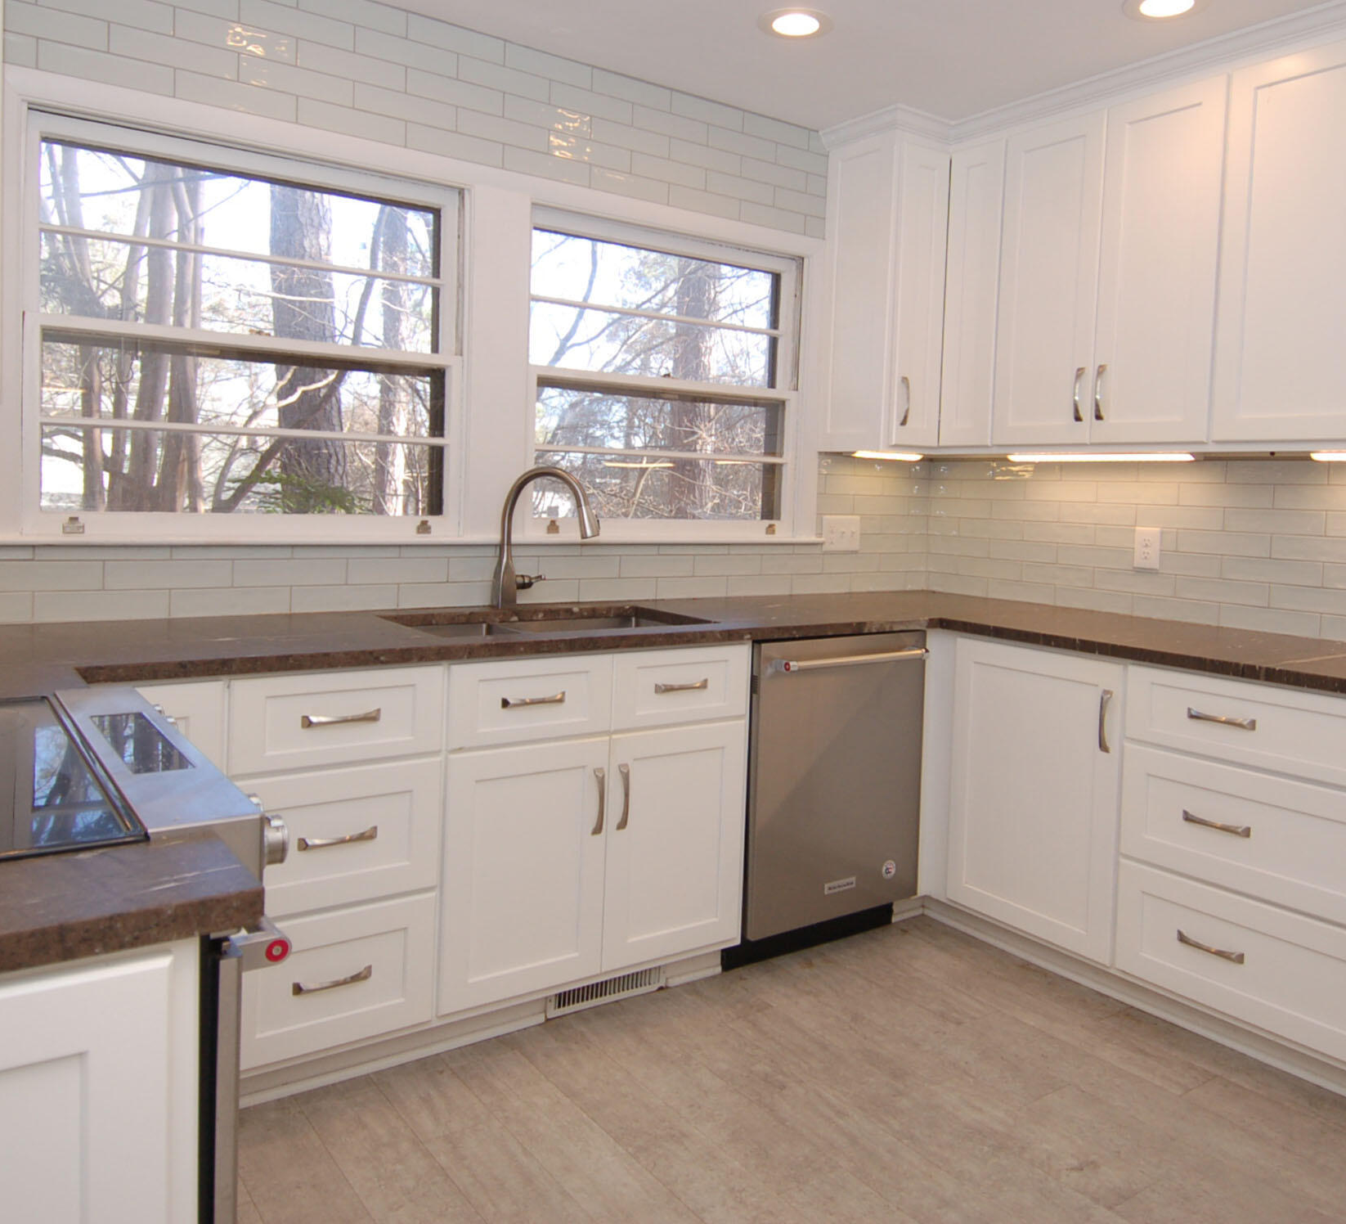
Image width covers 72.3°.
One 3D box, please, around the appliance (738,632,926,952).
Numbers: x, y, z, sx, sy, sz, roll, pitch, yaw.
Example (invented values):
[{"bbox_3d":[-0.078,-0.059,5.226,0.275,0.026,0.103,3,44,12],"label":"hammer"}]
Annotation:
[{"bbox_3d":[0.351,0.487,2.776,0.593,0.875,0.557,-1,6,-30],"label":"appliance"}]

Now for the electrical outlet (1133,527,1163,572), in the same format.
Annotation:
[{"bbox_3d":[1.484,-0.197,2.884,0.012,0.127,0.079,-3,7,-41],"label":"electrical outlet"}]

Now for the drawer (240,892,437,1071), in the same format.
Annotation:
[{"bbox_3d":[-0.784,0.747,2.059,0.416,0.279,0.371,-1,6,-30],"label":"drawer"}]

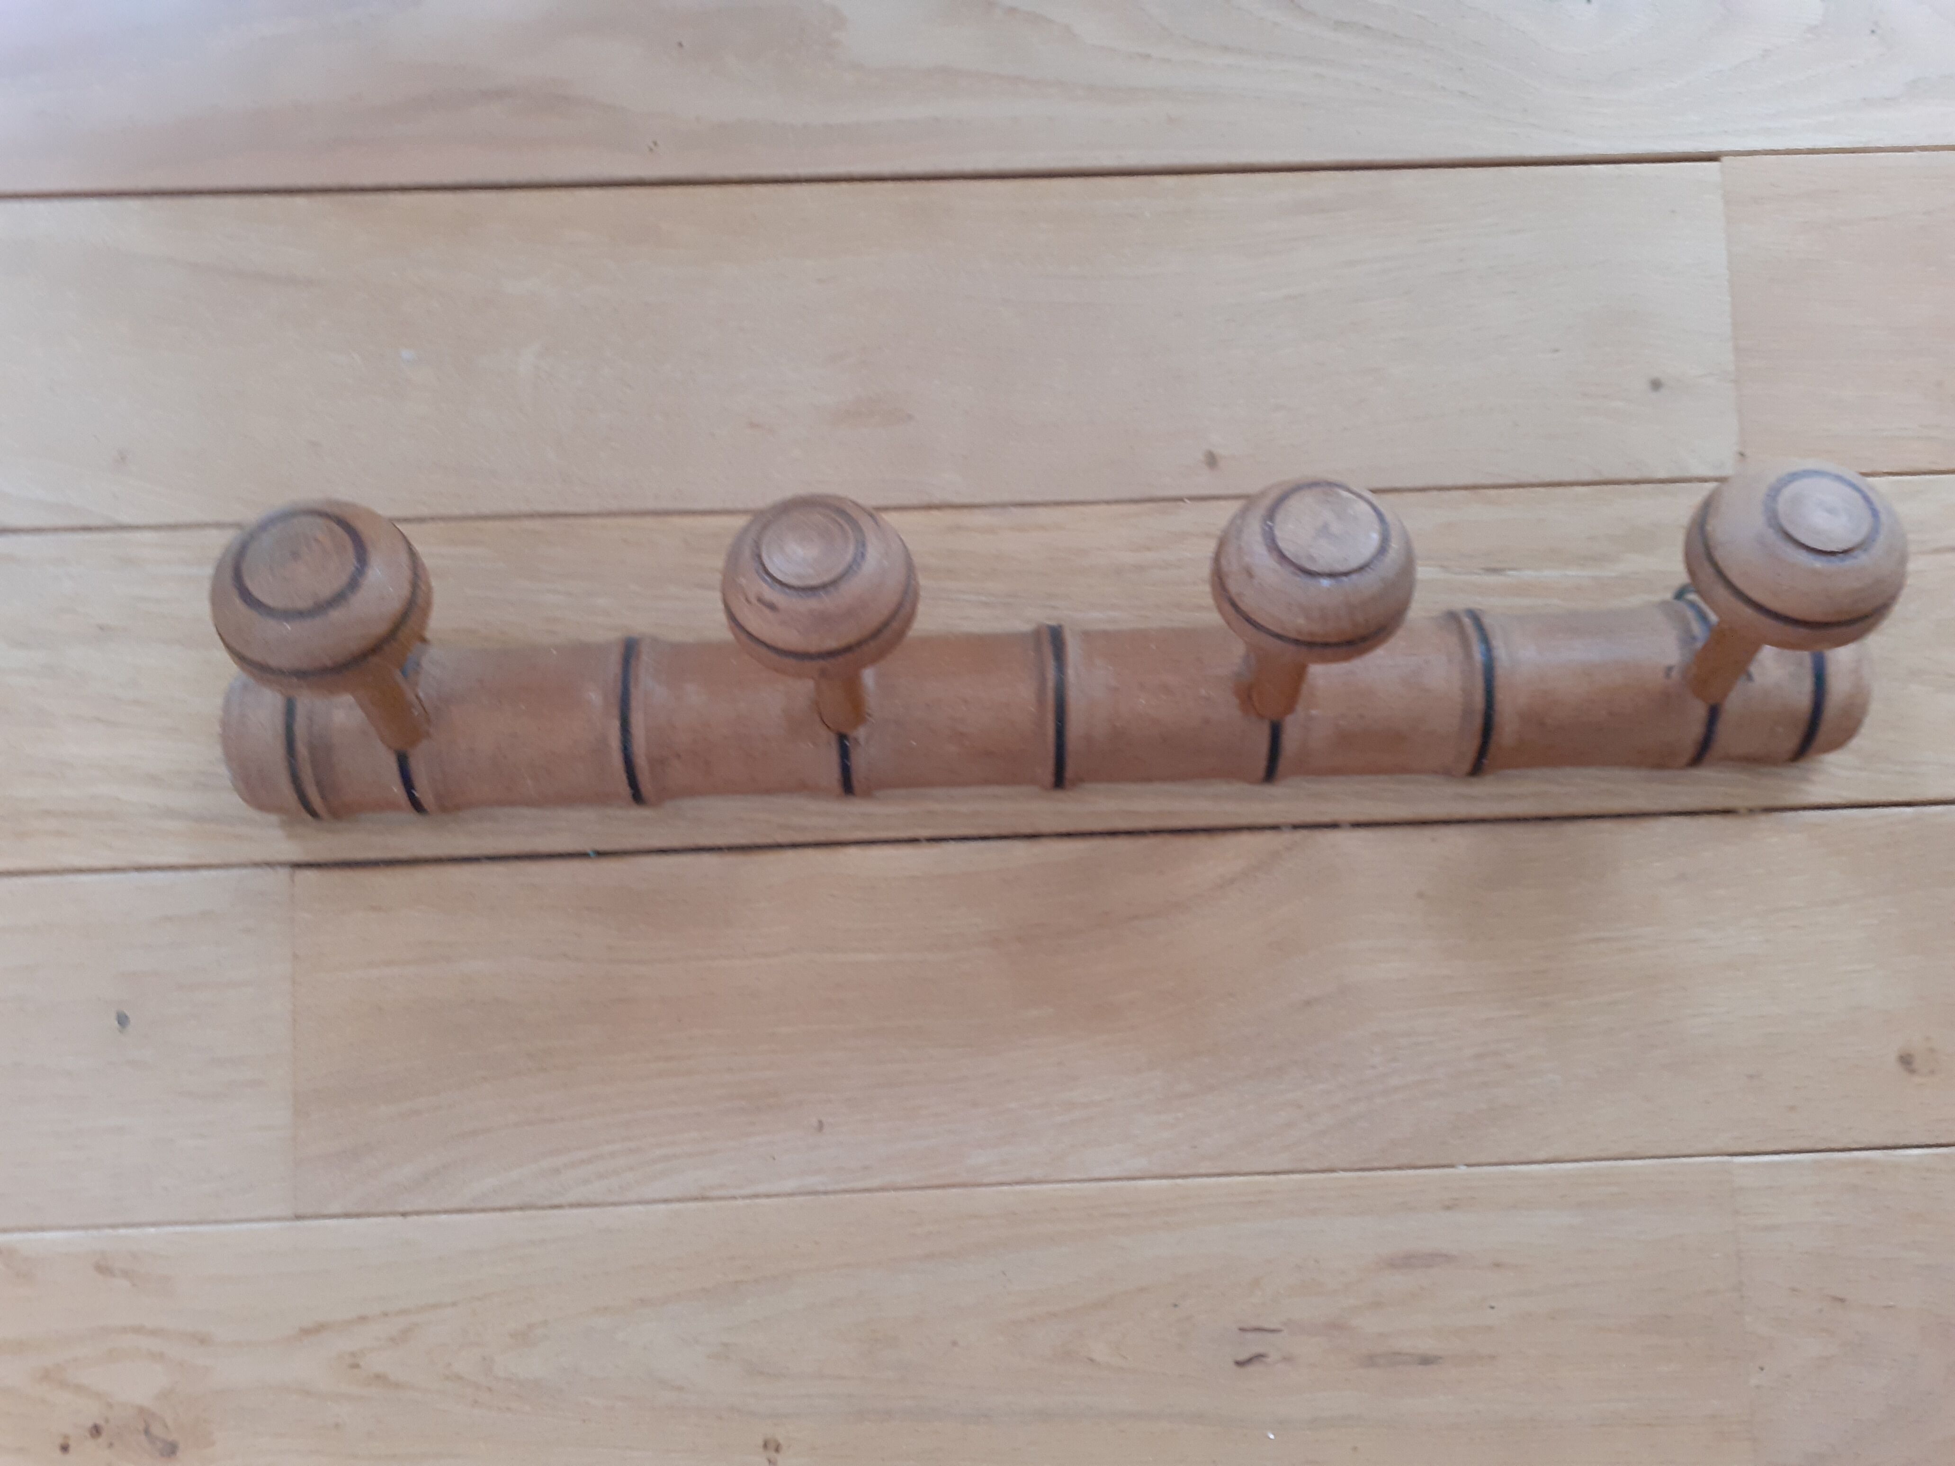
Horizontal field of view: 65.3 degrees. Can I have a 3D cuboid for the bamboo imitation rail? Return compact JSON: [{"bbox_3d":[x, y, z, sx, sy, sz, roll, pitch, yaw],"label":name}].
[{"bbox_3d":[0.023,-0.029,0.476,0.558,0.117,0.092,-2,87,-1],"label":"bamboo imitation rail"}]

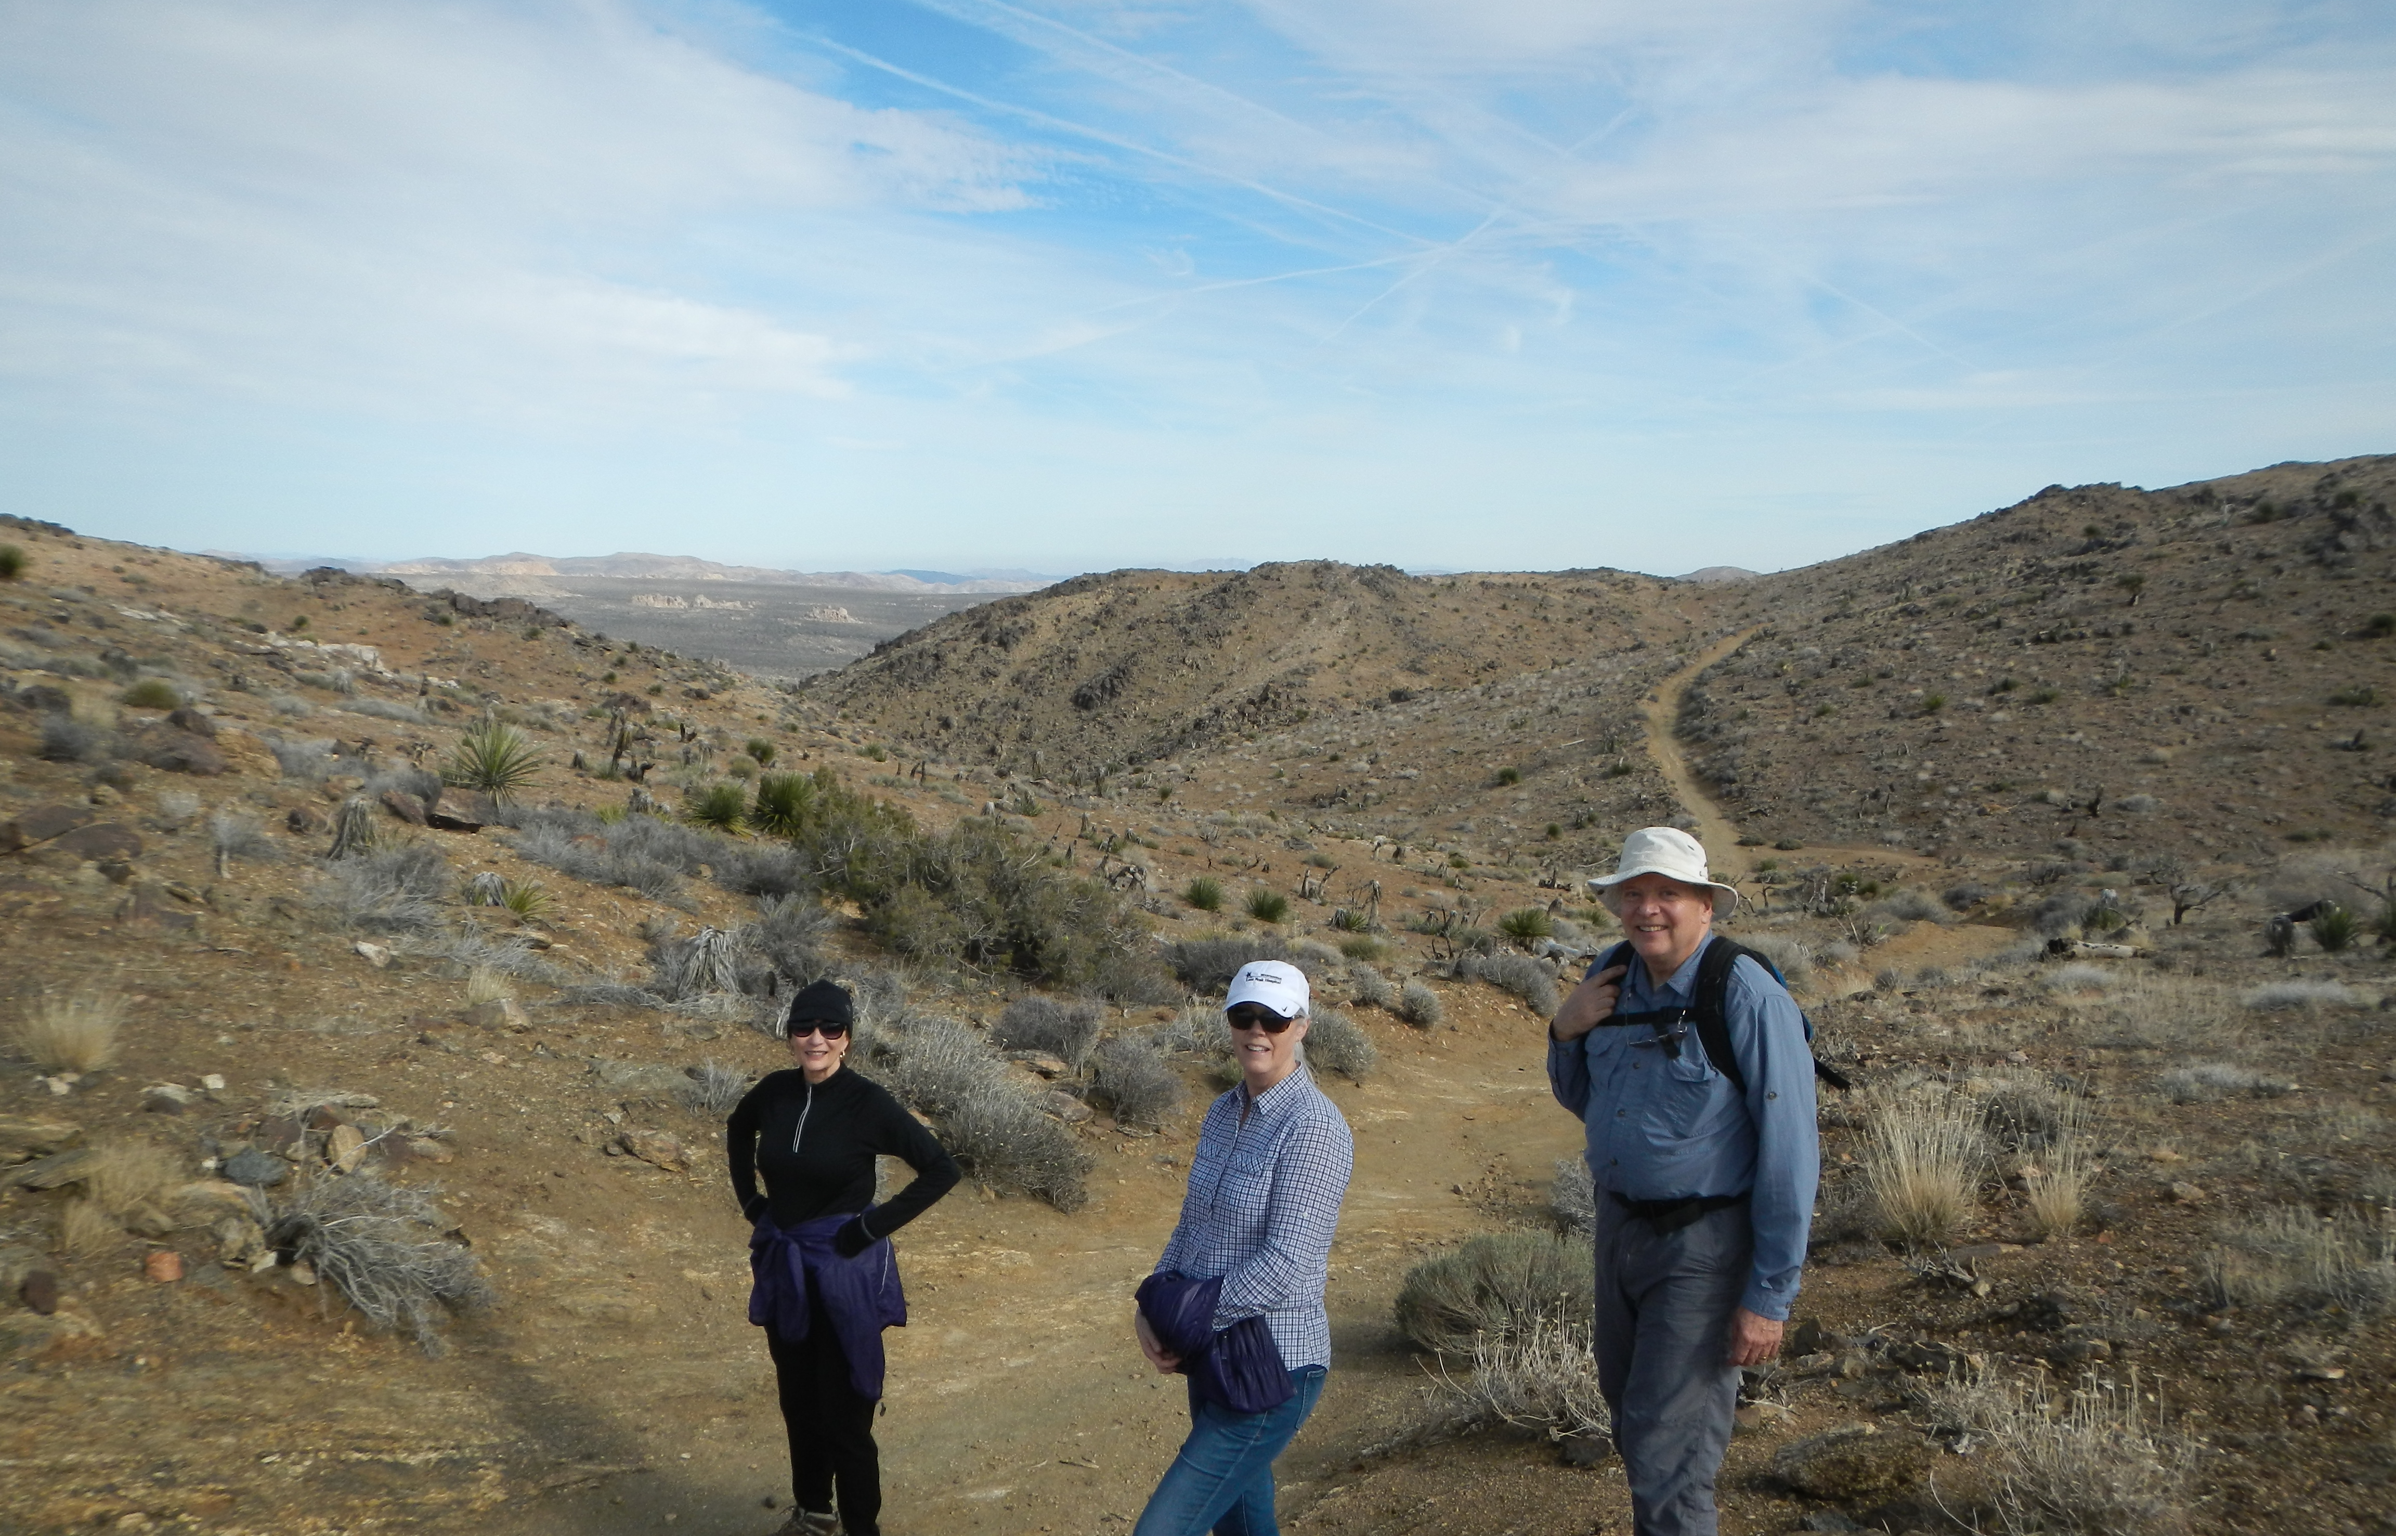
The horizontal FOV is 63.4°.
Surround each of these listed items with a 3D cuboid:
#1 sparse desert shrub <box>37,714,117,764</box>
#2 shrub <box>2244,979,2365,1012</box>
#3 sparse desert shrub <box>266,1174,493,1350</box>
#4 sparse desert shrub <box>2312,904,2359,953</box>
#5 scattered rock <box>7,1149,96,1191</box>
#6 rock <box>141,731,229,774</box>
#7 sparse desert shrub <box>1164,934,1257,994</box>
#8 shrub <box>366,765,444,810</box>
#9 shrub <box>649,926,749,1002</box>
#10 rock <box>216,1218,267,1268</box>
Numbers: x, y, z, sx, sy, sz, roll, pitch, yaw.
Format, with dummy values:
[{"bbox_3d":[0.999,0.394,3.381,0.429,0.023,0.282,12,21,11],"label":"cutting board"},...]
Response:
[{"bbox_3d":[-8.964,-0.237,15.500,0.600,0.360,0.550,-3,7,-30],"label":"sparse desert shrub"},{"bbox_3d":[8.169,1.685,14.300,0.912,0.180,0.638,3,7,30],"label":"shrub"},{"bbox_3d":[-2.747,1.657,6.500,0.766,0.466,0.651,-2,6,-23],"label":"sparse desert shrub"},{"bbox_3d":[11.733,1.647,20.000,0.500,0.460,0.500,3,7,30],"label":"sparse desert shrub"},{"bbox_3d":[-4.677,1.640,7.900,0.370,0.160,0.270,-4,7,-31],"label":"scattered rock"},{"bbox_3d":[-8.907,-0.131,17.000,0.755,0.344,0.566,-3,6,-28],"label":"rock"},{"bbox_3d":[0.093,1.488,14.800,0.780,0.420,0.650,0,6,0],"label":"sparse desert shrub"},{"bbox_3d":[-6.544,0.162,16.000,0.649,0.331,0.552,-2,6,-22],"label":"shrub"},{"bbox_3d":[-3.140,1.231,12.200,0.636,0.396,0.573,-1,6,-15],"label":"shrub"},{"bbox_3d":[-3.507,1.738,7.100,0.190,0.180,0.170,-3,7,-27],"label":"rock"}]

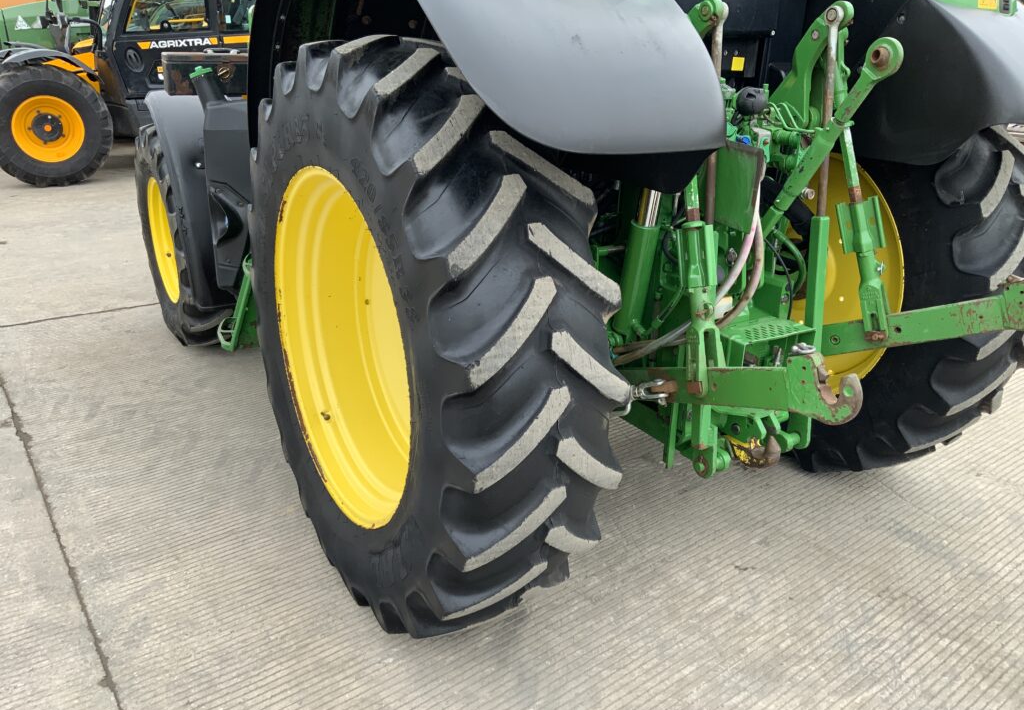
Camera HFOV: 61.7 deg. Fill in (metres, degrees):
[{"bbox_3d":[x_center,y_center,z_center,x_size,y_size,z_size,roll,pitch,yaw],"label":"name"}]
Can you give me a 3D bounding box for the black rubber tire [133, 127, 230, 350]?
[{"bbox_3d":[-1.652,-0.624,4.518,0.390,1.175,1.200,-11,25,-30],"label":"black rubber tire"}]

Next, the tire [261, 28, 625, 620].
[{"bbox_3d":[-0.333,-0.059,2.496,0.425,1.640,1.670,-11,25,-30],"label":"tire"}]

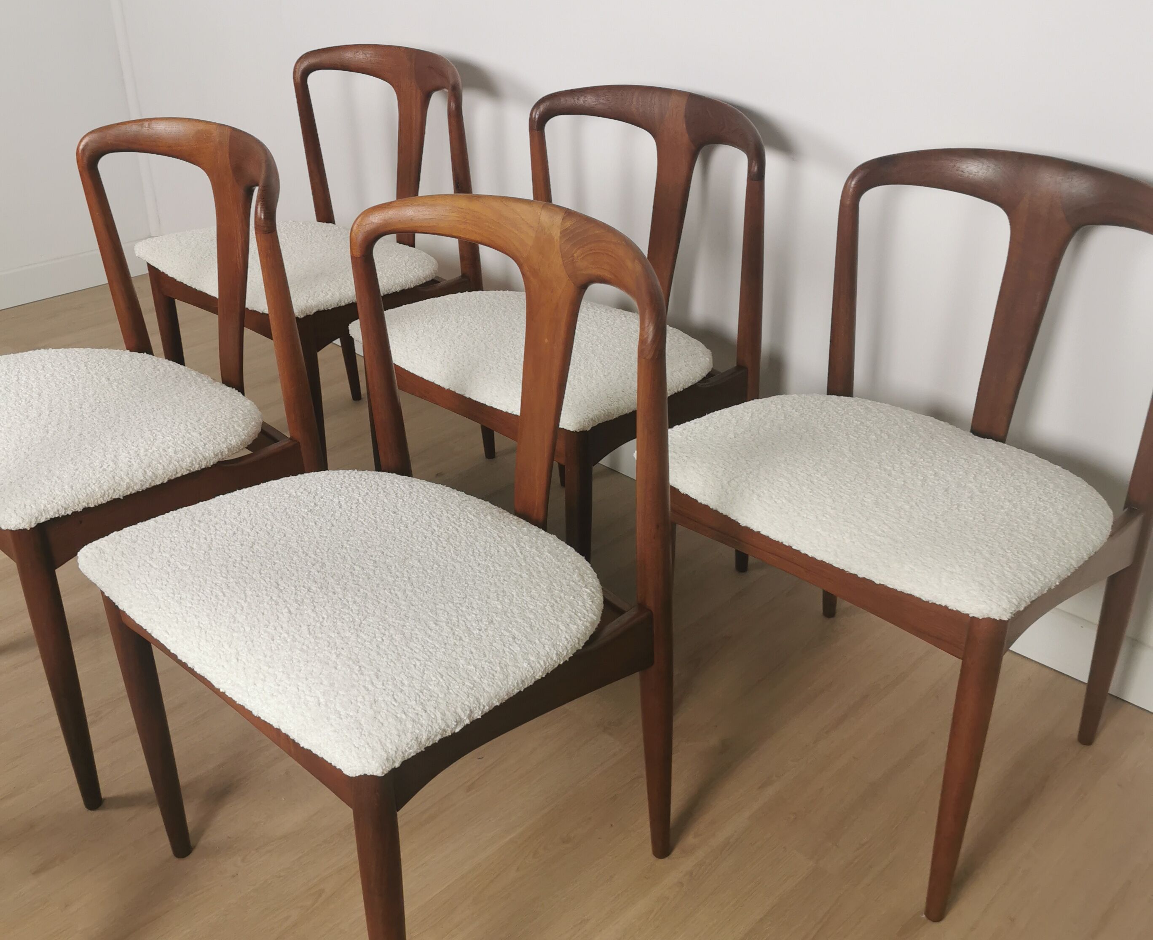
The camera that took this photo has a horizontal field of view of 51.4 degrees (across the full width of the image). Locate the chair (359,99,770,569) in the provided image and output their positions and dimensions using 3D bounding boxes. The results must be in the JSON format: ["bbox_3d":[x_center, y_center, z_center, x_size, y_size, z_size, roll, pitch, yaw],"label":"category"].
[{"bbox_3d":[-0.005,-0.180,1.966,0.500,0.800,0.523,24,37,38],"label":"chair"}]

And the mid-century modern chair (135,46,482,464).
[{"bbox_3d":[-0.487,-0.381,2.343,0.500,0.800,0.523,23,36,36],"label":"mid-century modern chair"}]

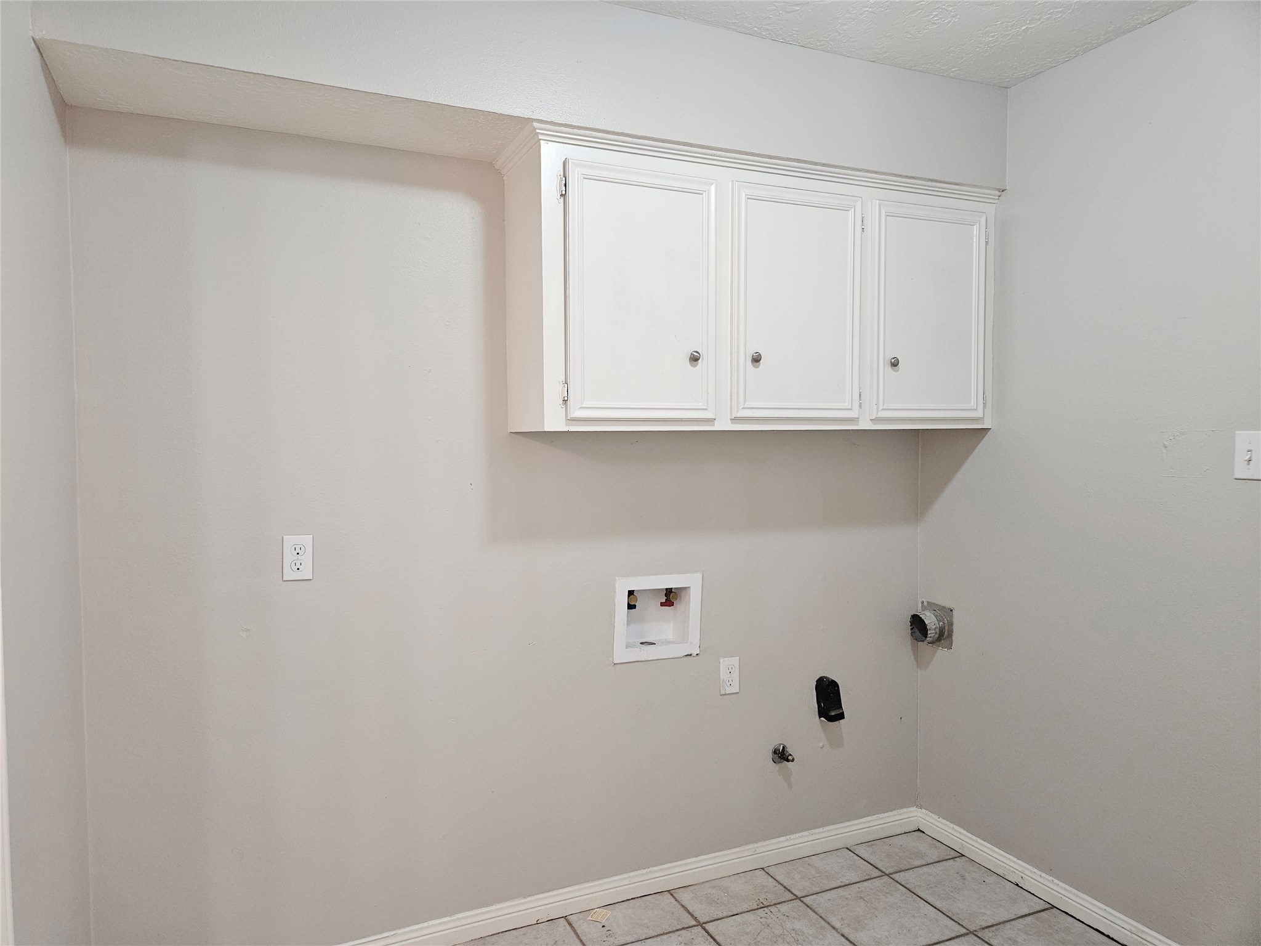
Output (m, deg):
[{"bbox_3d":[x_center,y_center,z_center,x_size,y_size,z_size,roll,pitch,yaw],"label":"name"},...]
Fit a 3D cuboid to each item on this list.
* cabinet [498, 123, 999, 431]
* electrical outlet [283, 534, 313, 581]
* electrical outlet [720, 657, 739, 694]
[{"bbox_3d":[0.391,-0.490,2.457,1.498,0.732,0.347,-1,2,-24],"label":"cabinet"},{"bbox_3d":[-0.842,0.216,2.122,0.070,0.114,0.010,-1,2,-24],"label":"electrical outlet"},{"bbox_3d":[0.315,0.641,2.640,0.070,0.114,0.010,-1,2,-24],"label":"electrical outlet"}]

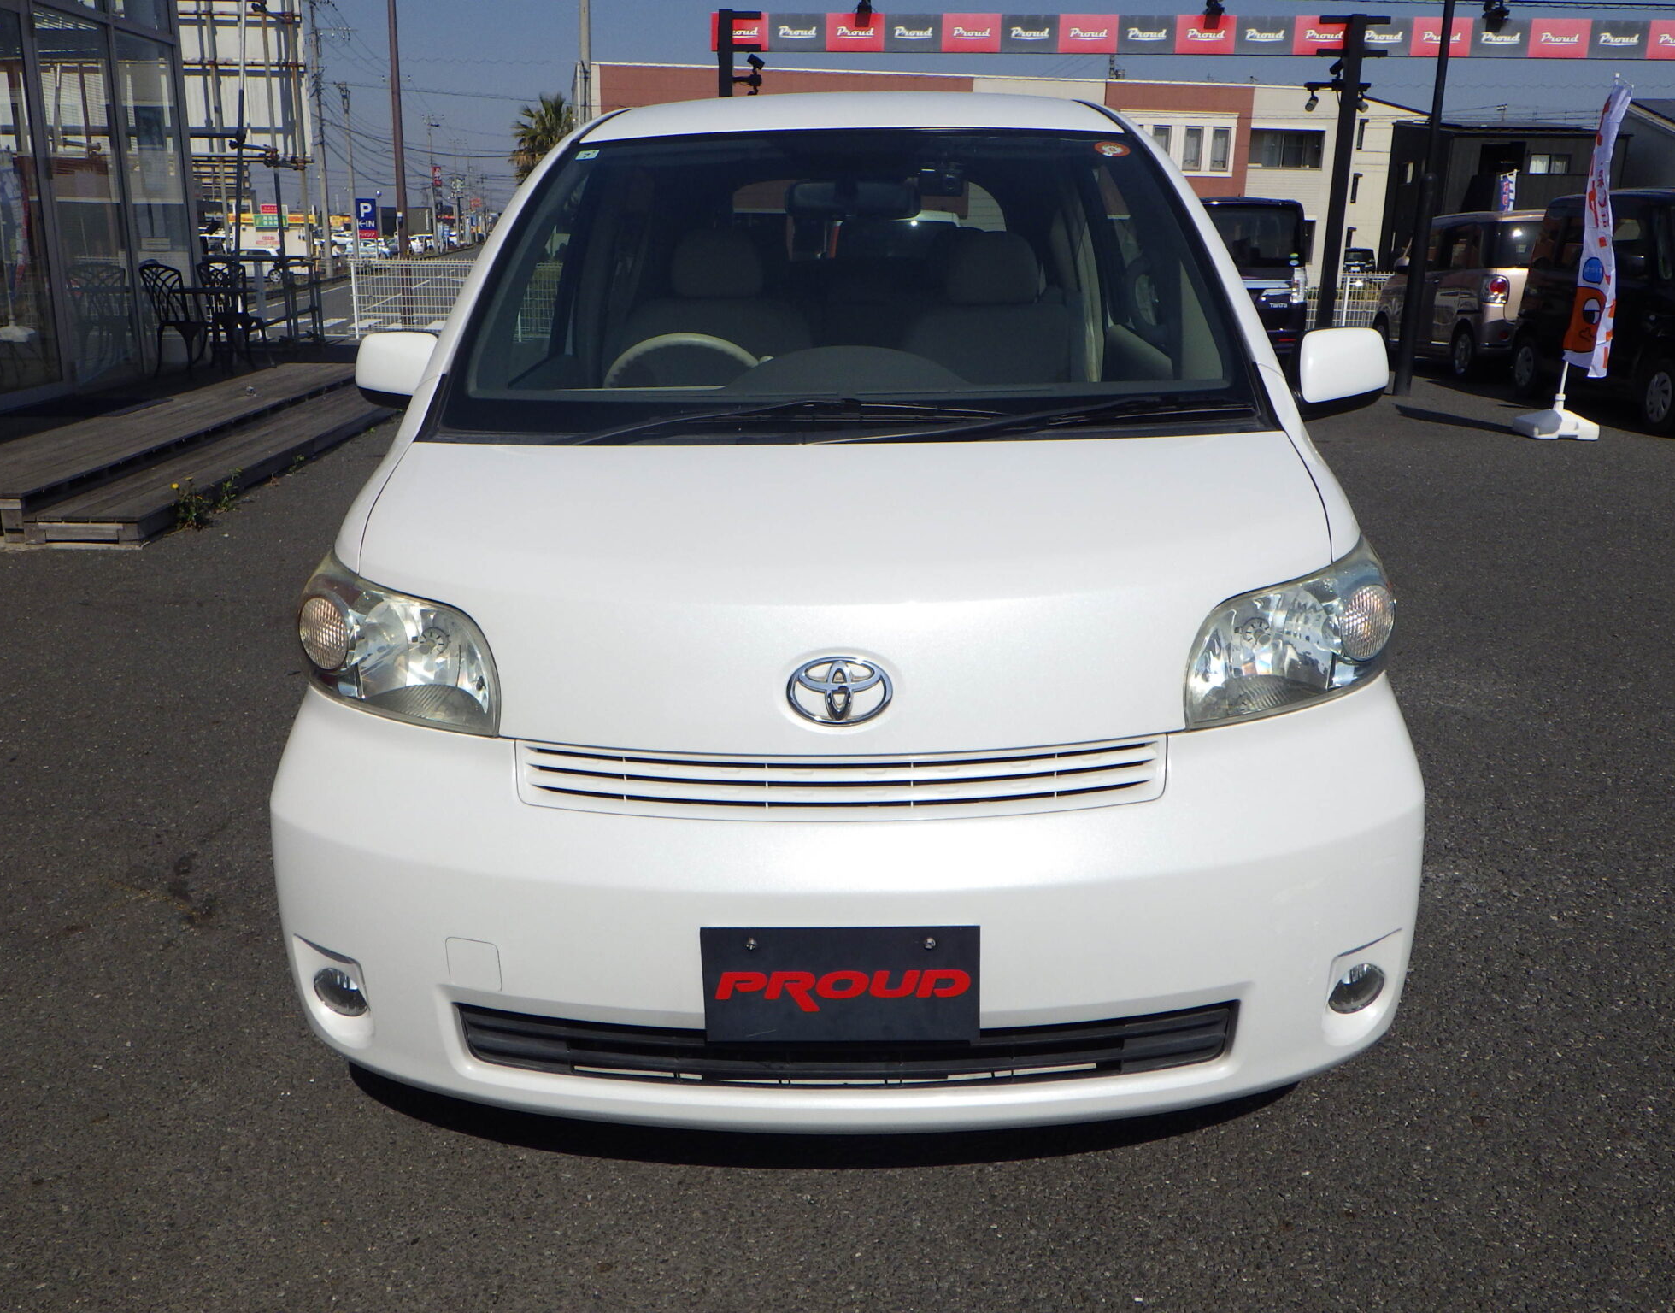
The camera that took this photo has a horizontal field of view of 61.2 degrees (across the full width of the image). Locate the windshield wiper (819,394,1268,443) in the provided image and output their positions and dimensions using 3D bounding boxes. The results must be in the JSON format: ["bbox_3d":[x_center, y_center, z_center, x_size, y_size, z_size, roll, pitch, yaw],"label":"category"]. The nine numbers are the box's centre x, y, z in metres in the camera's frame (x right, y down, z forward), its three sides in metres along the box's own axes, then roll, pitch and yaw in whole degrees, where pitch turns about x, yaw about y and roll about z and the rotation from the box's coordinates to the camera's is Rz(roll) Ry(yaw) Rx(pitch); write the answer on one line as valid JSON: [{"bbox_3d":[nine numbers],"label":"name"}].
[{"bbox_3d":[0.345,-0.406,2.420,0.760,0.090,0.080,-2,16,-9],"label":"windshield wiper"}]

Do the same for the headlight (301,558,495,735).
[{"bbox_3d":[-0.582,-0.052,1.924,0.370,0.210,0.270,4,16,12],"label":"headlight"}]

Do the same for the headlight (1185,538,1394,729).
[{"bbox_3d":[0.600,-0.047,1.923,0.370,0.210,0.270,-3,16,-12],"label":"headlight"}]

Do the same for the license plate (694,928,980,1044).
[{"bbox_3d":[0.006,0.393,1.694,0.330,0.165,0.010,0,21,0],"label":"license plate"}]

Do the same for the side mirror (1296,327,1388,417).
[{"bbox_3d":[0.931,-0.536,2.674,0.200,0.157,0.130,1,16,1],"label":"side mirror"}]

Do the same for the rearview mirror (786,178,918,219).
[{"bbox_3d":[0.027,-0.871,2.700,0.250,0.072,0.045,-2,13,-10],"label":"rearview mirror"}]

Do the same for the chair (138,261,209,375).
[{"bbox_3d":[-5.346,-2.708,11.400,0.420,0.880,0.480,5,16,14],"label":"chair"}]

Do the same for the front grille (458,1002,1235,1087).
[{"bbox_3d":[0.011,0.492,1.805,0.980,0.085,0.110,0,16,-1],"label":"front grille"}]

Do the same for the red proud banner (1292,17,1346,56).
[{"bbox_3d":[4.536,-5.779,13.194,0.580,0.345,0.030,1,16,0],"label":"red proud banner"}]

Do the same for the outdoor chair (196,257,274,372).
[{"bbox_3d":[-5.126,-2.914,12.046,0.450,0.880,0.520,-12,20,-36],"label":"outdoor chair"}]

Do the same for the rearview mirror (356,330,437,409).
[{"bbox_3d":[-0.804,-0.542,2.678,0.200,0.157,0.130,1,16,1],"label":"rearview mirror"}]

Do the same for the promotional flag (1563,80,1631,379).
[{"bbox_3d":[5.307,-2.976,9.892,0.420,1.950,0.250,1,16,0],"label":"promotional flag"}]

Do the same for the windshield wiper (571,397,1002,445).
[{"bbox_3d":[-0.078,-0.377,2.266,0.690,0.085,0.130,1,16,1],"label":"windshield wiper"}]

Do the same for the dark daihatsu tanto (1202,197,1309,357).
[{"bbox_3d":[3.675,-3.929,15.092,1.475,1.755,3.400,0,16,-2],"label":"dark daihatsu tanto"}]

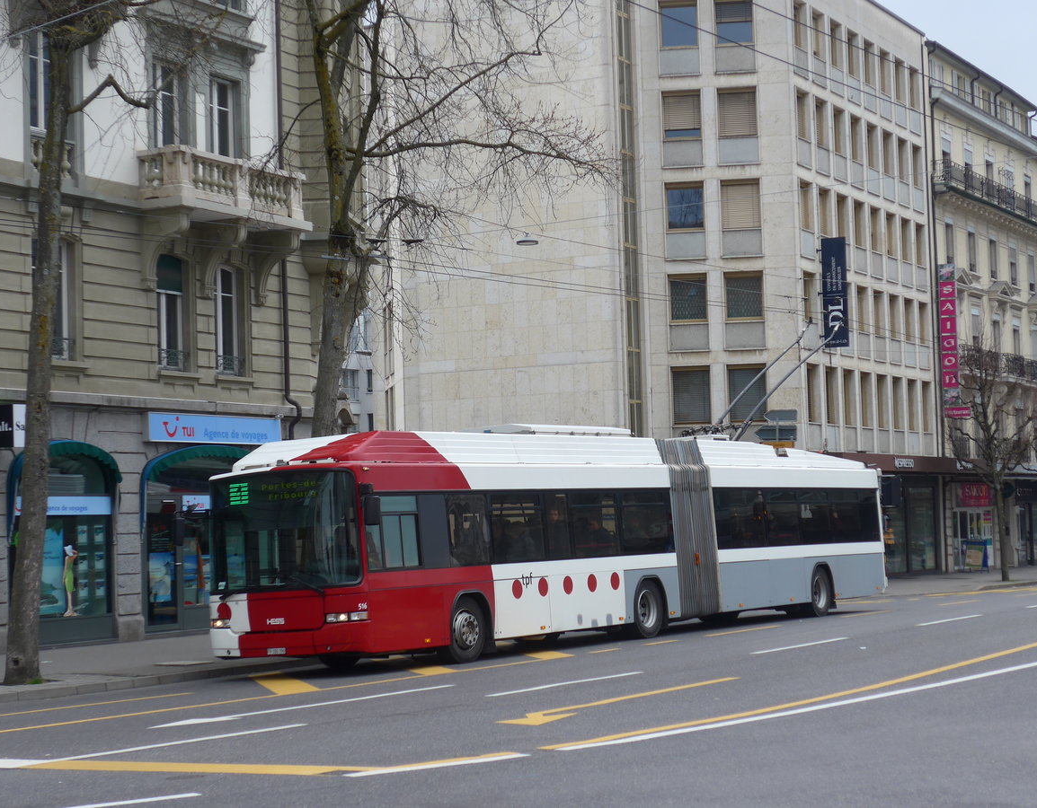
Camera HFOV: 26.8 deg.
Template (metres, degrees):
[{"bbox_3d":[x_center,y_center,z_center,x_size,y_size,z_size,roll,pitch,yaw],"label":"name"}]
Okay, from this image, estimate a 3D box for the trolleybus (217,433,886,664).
[{"bbox_3d":[1.517,2.123,36.321,2.680,3.380,18.000,-4,-4,31],"label":"trolleybus"}]

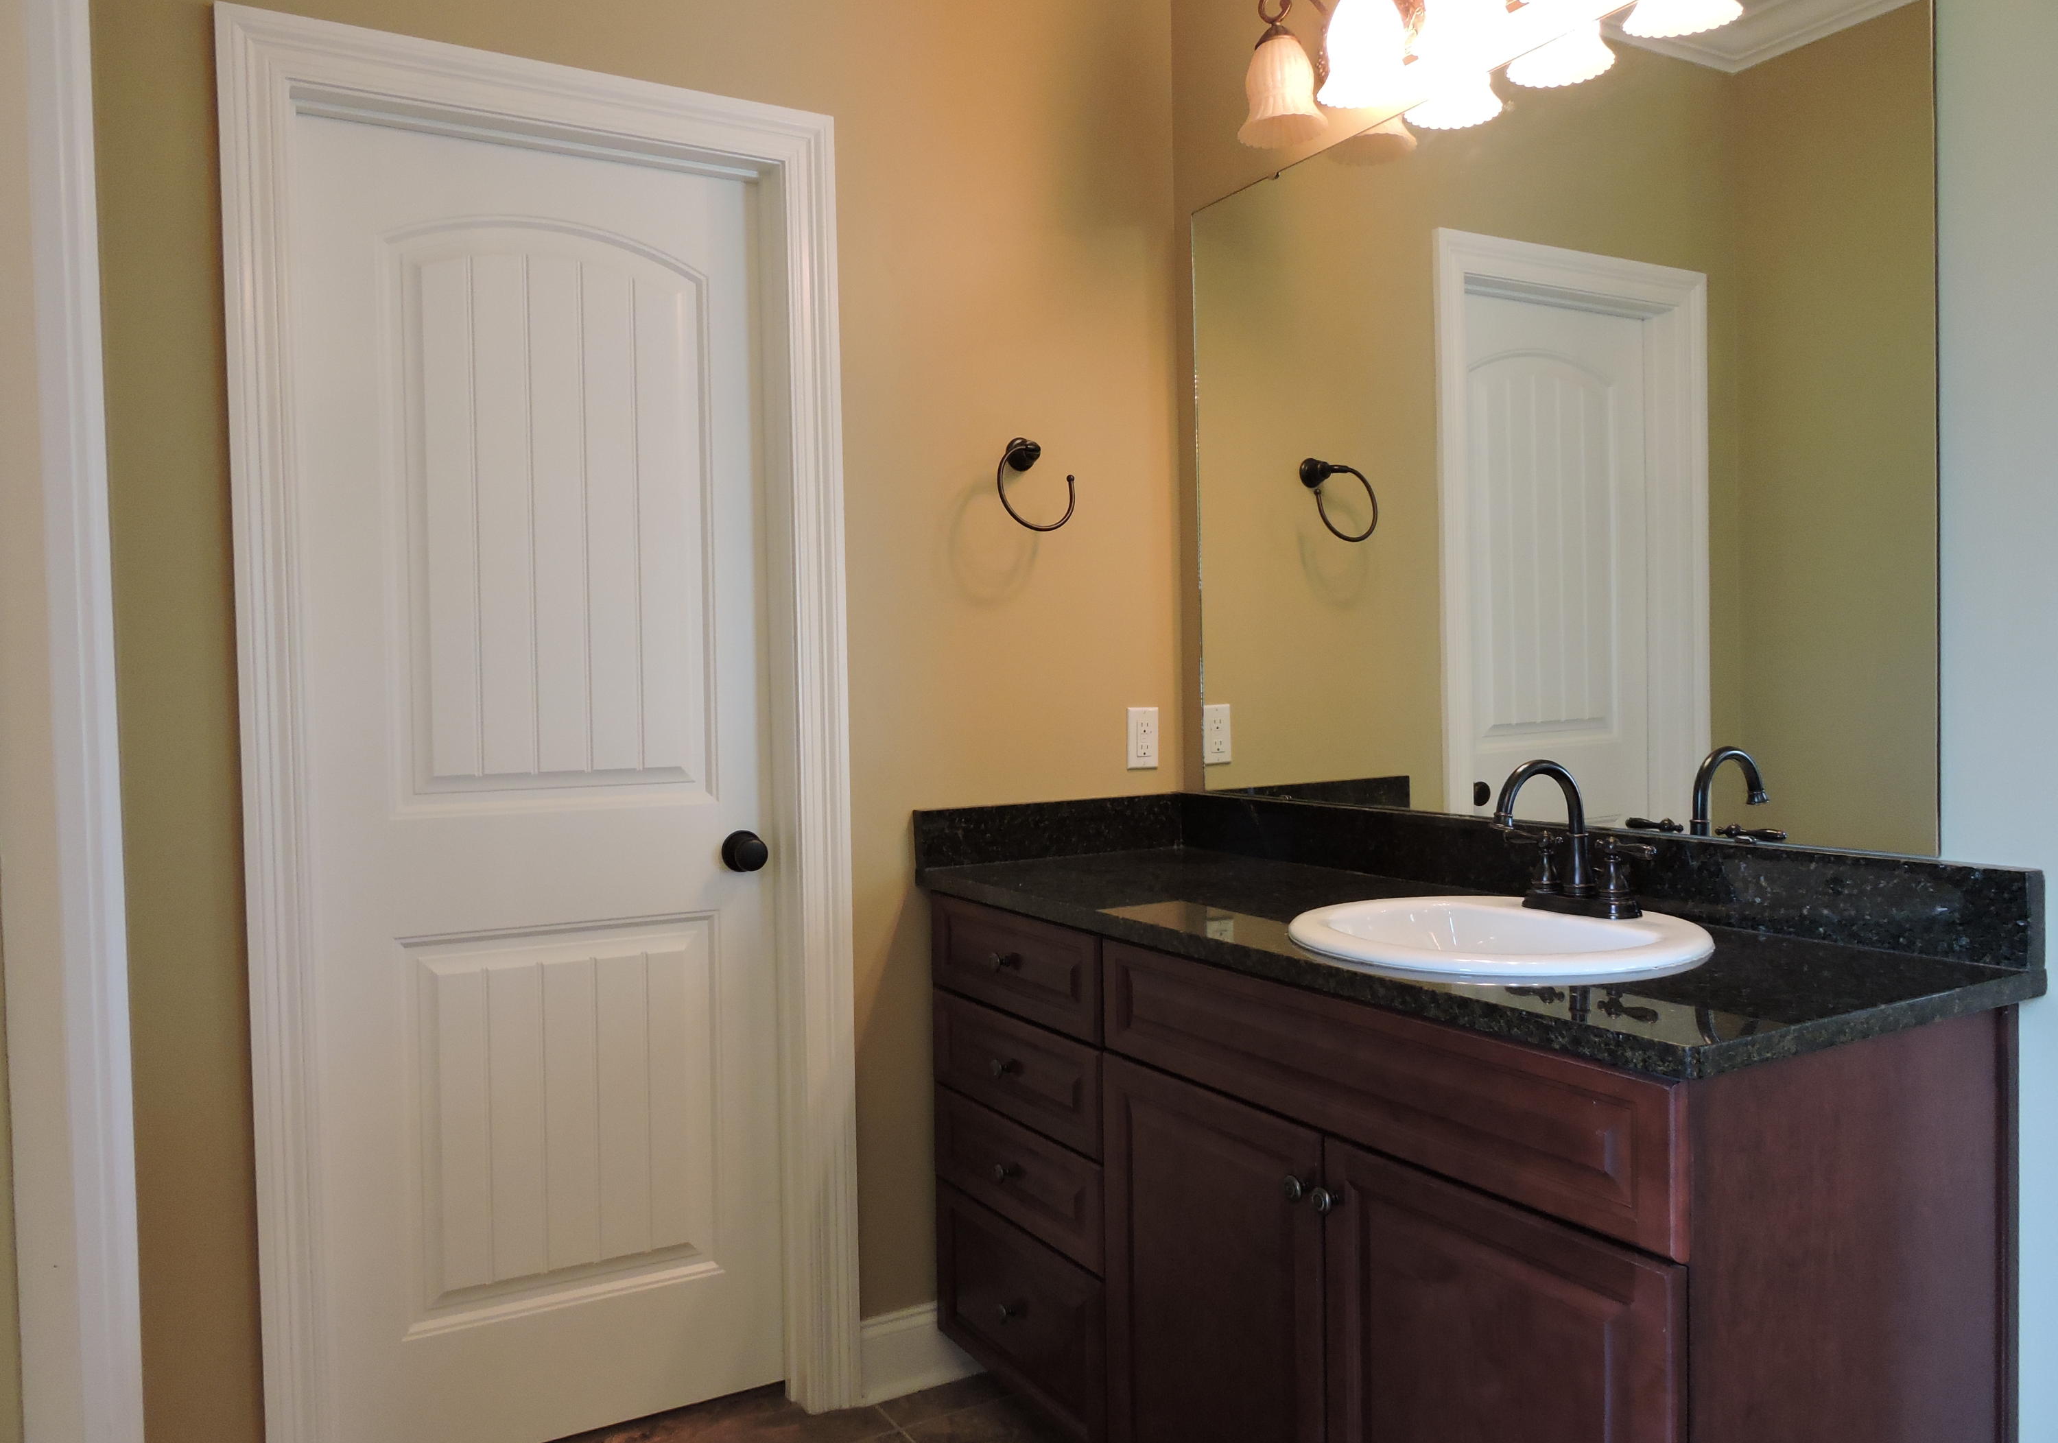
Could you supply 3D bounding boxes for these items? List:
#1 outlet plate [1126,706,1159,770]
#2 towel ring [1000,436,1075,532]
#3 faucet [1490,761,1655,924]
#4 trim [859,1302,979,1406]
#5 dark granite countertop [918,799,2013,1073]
[{"bbox_3d":[0.217,0.032,2.675,0.066,0.119,0.007,-2,2,-30],"label":"outlet plate"},{"bbox_3d":[-0.003,-0.414,2.491,0.159,0.178,0.100,-2,2,-30],"label":"towel ring"},{"bbox_3d":[0.640,0.142,1.762,0.173,0.191,0.236,-2,2,-30],"label":"faucet"},{"bbox_3d":[-0.177,1.077,2.457,0.248,0.146,0.015,-2,2,-30],"label":"trim"},{"bbox_3d":[0.423,0.216,1.954,0.567,0.129,1.469,-2,2,-30],"label":"dark granite countertop"}]

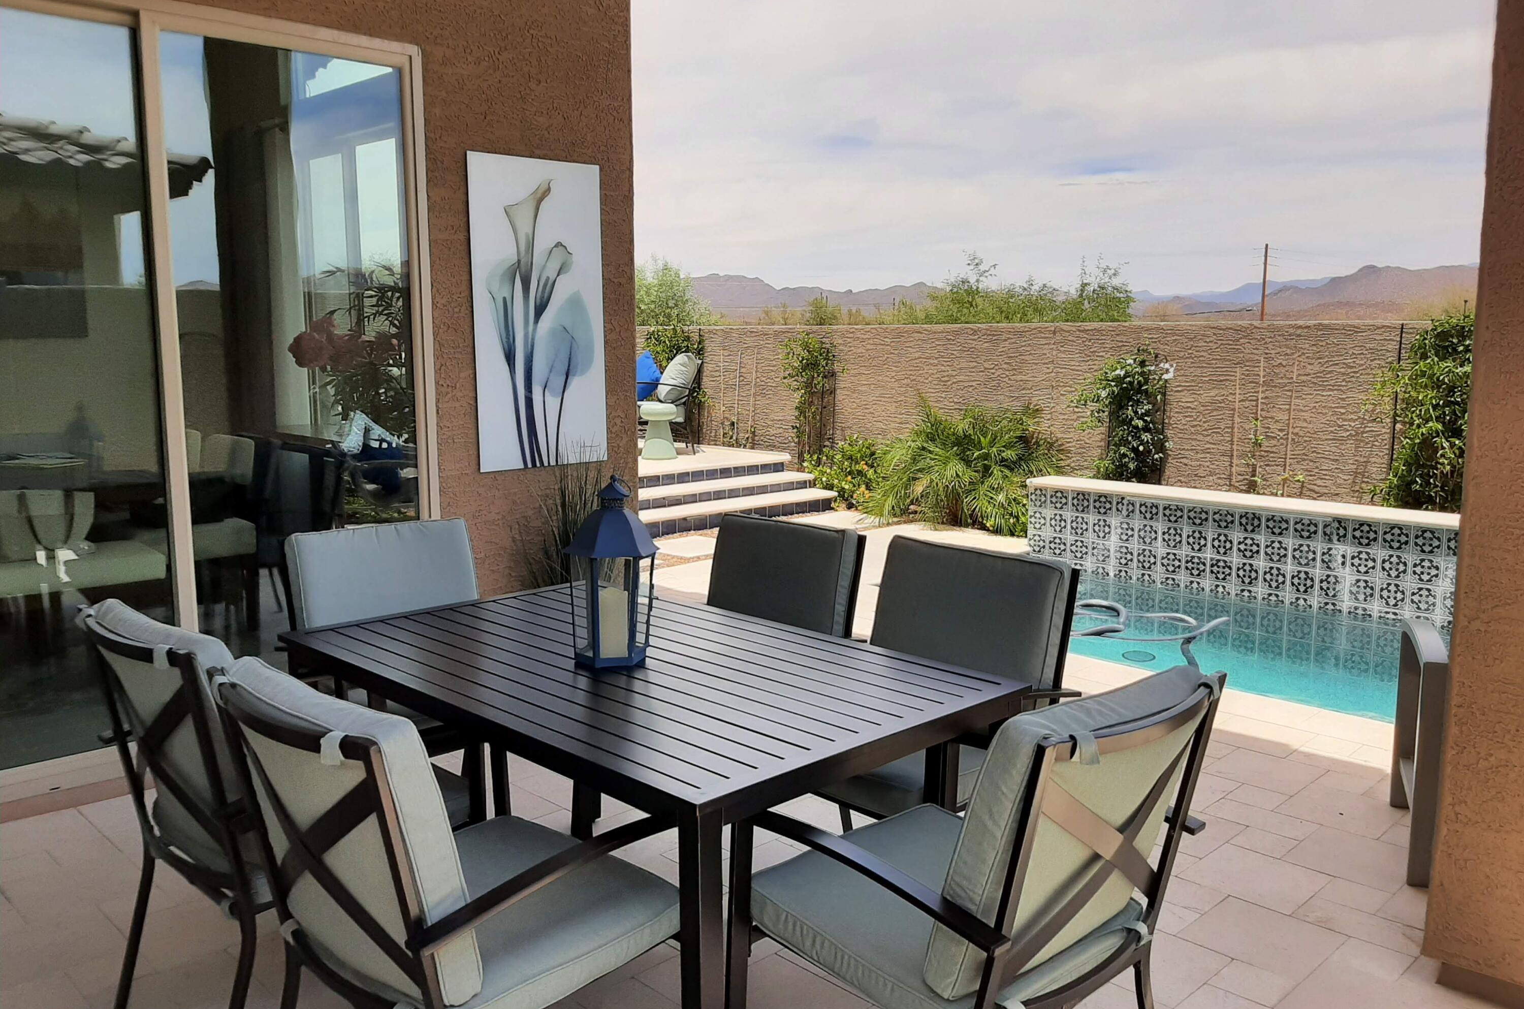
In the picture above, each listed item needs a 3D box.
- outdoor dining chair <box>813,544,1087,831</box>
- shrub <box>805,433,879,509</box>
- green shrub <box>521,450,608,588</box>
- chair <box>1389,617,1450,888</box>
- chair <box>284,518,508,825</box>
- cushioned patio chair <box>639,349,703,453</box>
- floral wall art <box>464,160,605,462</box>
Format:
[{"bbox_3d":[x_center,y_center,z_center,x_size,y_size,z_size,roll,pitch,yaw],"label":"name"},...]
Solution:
[{"bbox_3d":[0.349,0.602,2.755,0.640,0.930,0.600,-7,10,-41],"label":"outdoor dining chair"},{"bbox_3d":[0.752,-0.291,10.550,0.750,0.720,0.700,-1,8,0],"label":"shrub"},{"bbox_3d":[-0.732,0.307,4.541,0.440,1.060,0.420,-7,10,-41],"label":"green shrub"},{"bbox_3d":[2.168,0.595,3.098,0.720,0.820,0.720,3,8,25],"label":"chair"},{"bbox_3d":[-0.936,0.549,3.237,0.600,0.930,0.640,-7,10,-39],"label":"chair"},{"bbox_3d":[-0.978,-0.913,10.578,0.800,0.910,0.700,-1,8,-7],"label":"cushioned patio chair"},{"bbox_3d":[-0.898,-0.771,4.661,0.605,1.225,0.030,-7,10,-41],"label":"floral wall art"}]

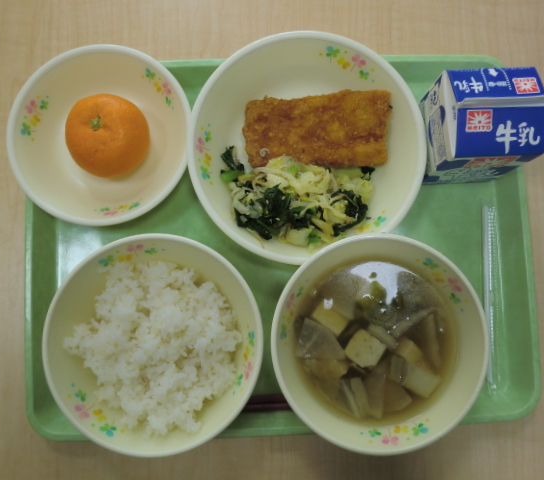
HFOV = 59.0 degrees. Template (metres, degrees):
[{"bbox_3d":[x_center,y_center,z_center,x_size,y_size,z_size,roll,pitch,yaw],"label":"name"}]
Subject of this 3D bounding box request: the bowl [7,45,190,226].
[{"bbox_3d":[-0.119,-0.071,0.349,0.127,0.037,0.127,0,84,-1],"label":"bowl"}]

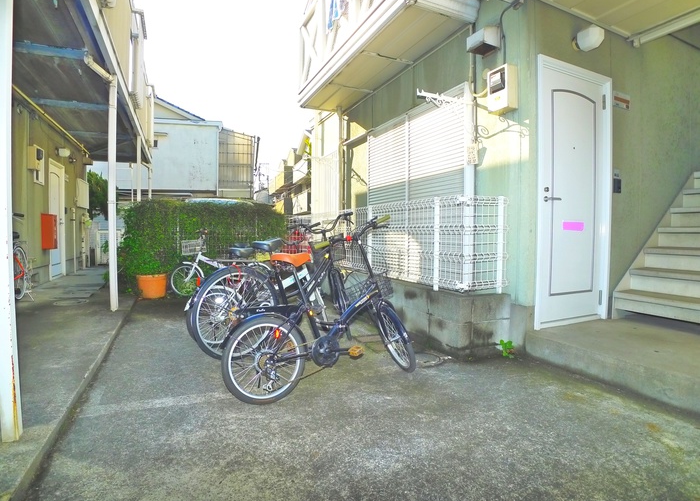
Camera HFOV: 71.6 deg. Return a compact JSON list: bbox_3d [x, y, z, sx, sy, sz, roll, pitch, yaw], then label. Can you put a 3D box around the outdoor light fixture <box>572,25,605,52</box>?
[{"bbox_3d":[1.866,-1.651,3.789,0.165,0.155,0.180,-1,2,-29],"label":"outdoor light fixture"}]

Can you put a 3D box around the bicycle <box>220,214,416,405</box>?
[{"bbox_3d":[-0.118,0.310,3.022,1.465,1.030,0.540,-1,3,-33],"label":"bicycle"}]

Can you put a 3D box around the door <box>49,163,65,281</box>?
[{"bbox_3d":[-5.232,-0.530,8.704,0.100,2.070,0.980,-1,2,-19],"label":"door"}]

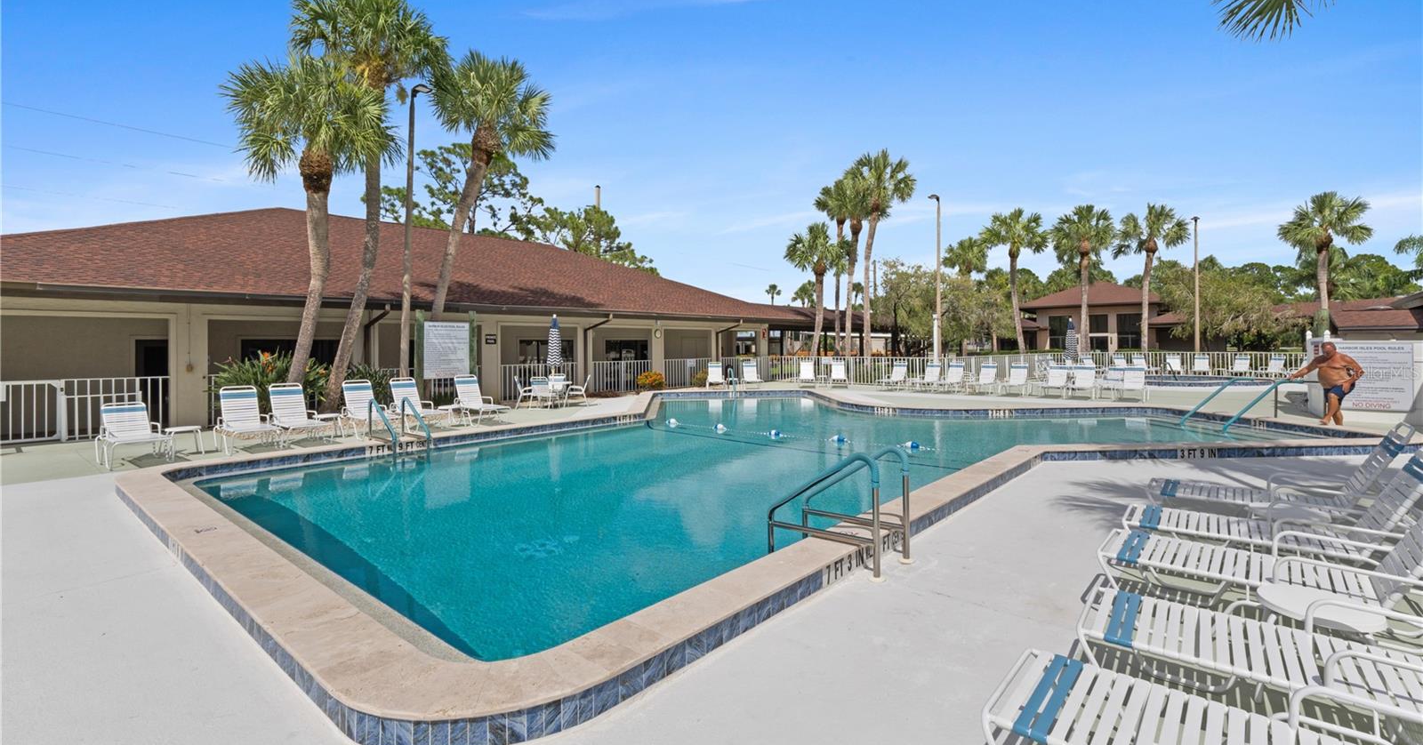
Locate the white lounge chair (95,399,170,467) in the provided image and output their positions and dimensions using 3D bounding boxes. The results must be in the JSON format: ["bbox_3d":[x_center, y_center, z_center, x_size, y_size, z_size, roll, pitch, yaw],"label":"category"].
[{"bbox_3d":[-9.172,0.947,9.402,1.839,0.866,0.650,2,3,41],"label":"white lounge chair"}]

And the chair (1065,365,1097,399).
[{"bbox_3d":[11.604,0.287,18.495,0.650,0.949,1.758,1,3,37],"label":"chair"}]

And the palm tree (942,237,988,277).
[{"bbox_3d":[17.119,-4.689,39.875,3.200,8.828,3.200,1,3,23],"label":"palm tree"}]

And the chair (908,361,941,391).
[{"bbox_3d":[7.937,0.145,21.869,0.650,0.996,1.698,2,4,43],"label":"chair"}]

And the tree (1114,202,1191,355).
[{"bbox_3d":[23.653,-4.497,31.871,3.800,9.050,3.800,1,3,36],"label":"tree"}]

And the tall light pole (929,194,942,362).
[{"bbox_3d":[9.994,-3.770,26.267,0.610,8.337,0.407,-2,4,-29],"label":"tall light pole"}]

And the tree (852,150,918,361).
[{"bbox_3d":[8.312,-5.261,28.823,3.400,11.154,3.400,0,3,16],"label":"tree"}]

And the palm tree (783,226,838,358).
[{"bbox_3d":[4.575,-3.329,27.513,2.542,7.320,2.542,0,3,0],"label":"palm tree"}]

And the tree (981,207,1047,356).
[{"bbox_3d":[15.762,-4.179,30.880,3.600,8.658,3.600,1,3,27],"label":"tree"}]

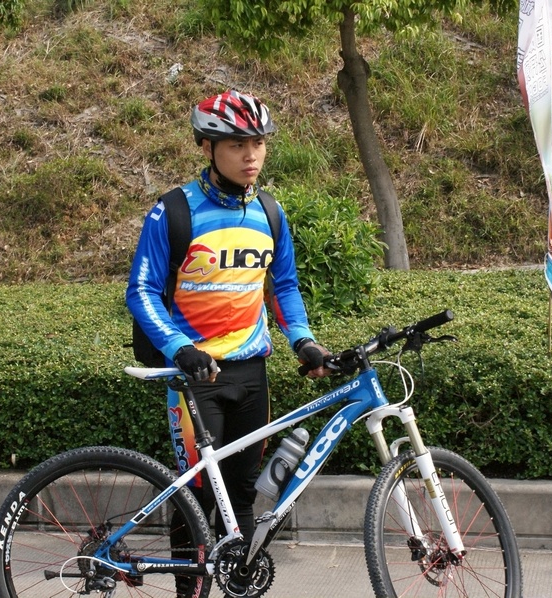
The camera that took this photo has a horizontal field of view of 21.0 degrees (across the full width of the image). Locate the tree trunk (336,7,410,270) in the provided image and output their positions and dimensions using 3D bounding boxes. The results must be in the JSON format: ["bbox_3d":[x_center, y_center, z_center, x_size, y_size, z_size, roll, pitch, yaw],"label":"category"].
[{"bbox_3d":[0.811,-1.339,12.600,0.580,2.320,0.380,-1,6,3],"label":"tree trunk"}]

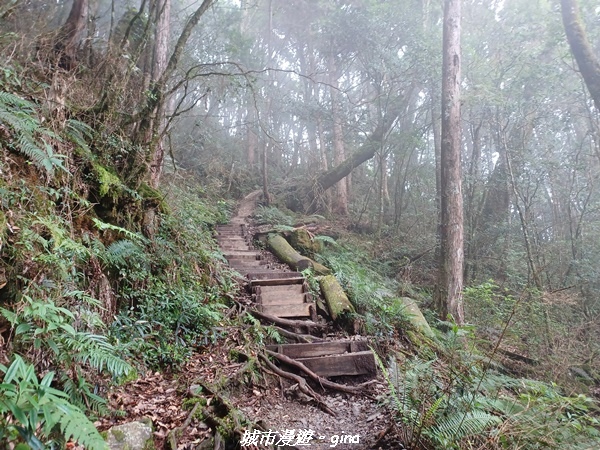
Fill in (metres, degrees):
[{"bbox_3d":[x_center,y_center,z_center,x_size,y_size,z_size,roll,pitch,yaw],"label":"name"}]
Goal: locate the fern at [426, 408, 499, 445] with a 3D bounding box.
[{"bbox_3d":[1.151,1.418,3.050,0.505,0.248,0.420,0,-1,0],"label":"fern"}]

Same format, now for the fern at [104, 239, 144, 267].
[{"bbox_3d":[-1.701,0.267,4.200,0.376,0.266,0.340,0,-1,0],"label":"fern"}]

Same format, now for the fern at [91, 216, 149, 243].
[{"bbox_3d":[-1.698,0.052,4.100,0.514,0.260,0.380,0,-1,0],"label":"fern"}]

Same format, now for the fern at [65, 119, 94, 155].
[{"bbox_3d":[-2.249,-0.899,4.400,0.276,0.358,0.300,0,-1,0],"label":"fern"}]

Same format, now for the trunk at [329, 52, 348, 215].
[{"bbox_3d":[1.155,-2.745,13.000,0.400,5.000,0.400,-3,0,0],"label":"trunk"}]

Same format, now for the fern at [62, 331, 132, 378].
[{"bbox_3d":[-1.511,0.979,3.250,0.495,0.338,0.400,0,-1,0],"label":"fern"}]

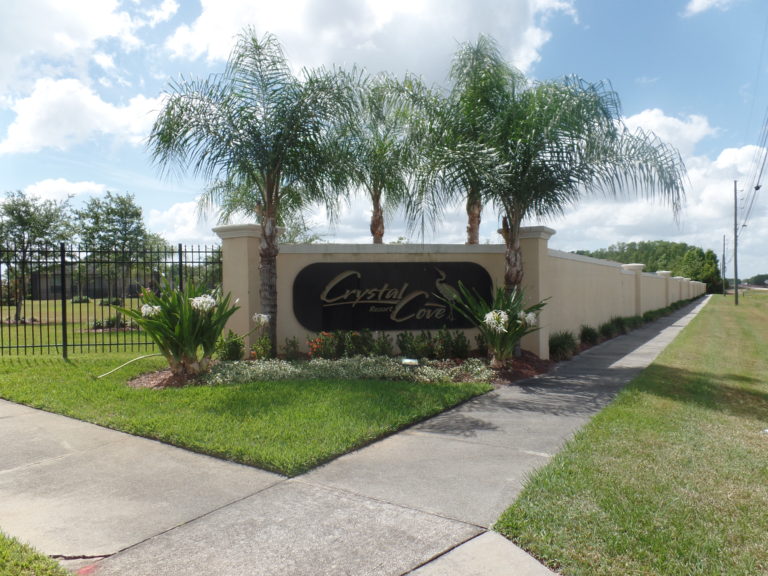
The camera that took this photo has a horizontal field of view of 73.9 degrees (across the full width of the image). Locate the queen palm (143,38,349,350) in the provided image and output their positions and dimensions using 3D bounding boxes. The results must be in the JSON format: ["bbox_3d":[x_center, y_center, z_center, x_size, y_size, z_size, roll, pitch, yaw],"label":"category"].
[{"bbox_3d":[-2.300,-1.630,8.700,3.450,5.600,3.300,0,0,0],"label":"queen palm"}]

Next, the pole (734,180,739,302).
[{"bbox_3d":[29.000,-3.660,42.000,0.330,10.350,0.330,0,0,0],"label":"pole"}]

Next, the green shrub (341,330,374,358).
[{"bbox_3d":[-0.460,0.980,8.900,0.590,0.480,0.520,0,0,0],"label":"green shrub"}]

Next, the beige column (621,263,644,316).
[{"bbox_3d":[11.029,0.160,22.452,0.856,2.422,0.856,-1,0,33],"label":"beige column"}]

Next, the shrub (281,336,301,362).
[{"bbox_3d":[-1.532,1.018,8.450,0.350,0.397,0.340,-1,0,-7],"label":"shrub"}]

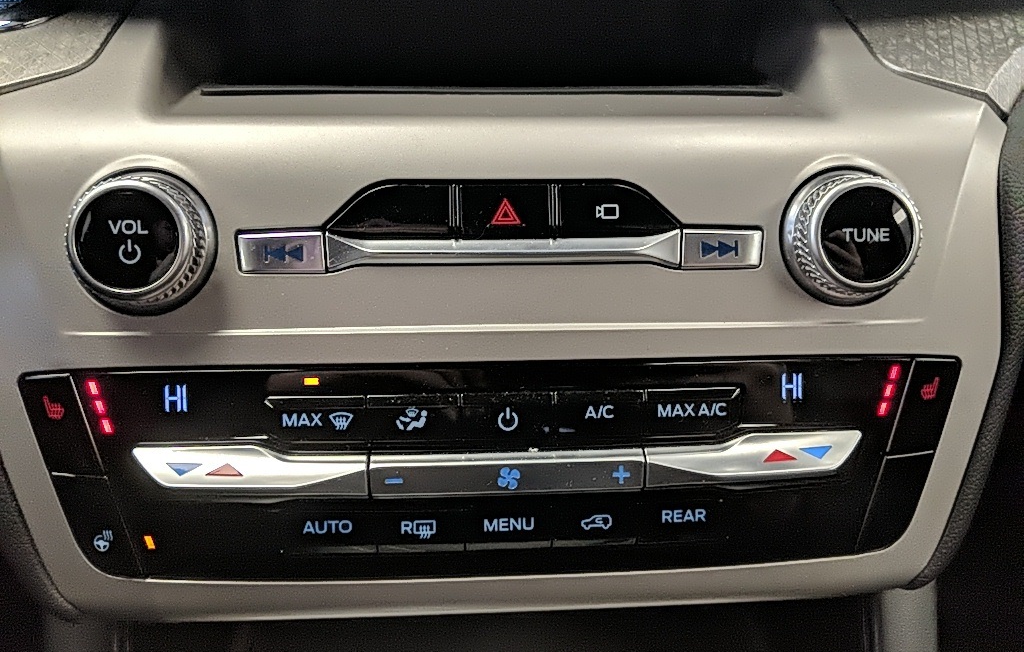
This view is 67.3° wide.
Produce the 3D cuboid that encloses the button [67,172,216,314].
[{"bbox_3d":[-0.104,-0.024,0.212,0.041,0.041,0.016,-1,3,-4],"label":"button"}]

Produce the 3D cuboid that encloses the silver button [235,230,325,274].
[{"bbox_3d":[-0.066,-0.021,0.224,0.025,0.012,0.007,-1,3,-4],"label":"silver button"}]

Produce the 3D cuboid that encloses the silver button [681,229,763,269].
[{"bbox_3d":[0.062,-0.023,0.232,0.025,0.012,0.007,-1,3,-4],"label":"silver button"}]

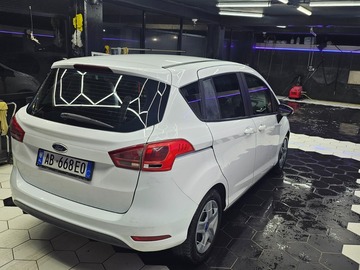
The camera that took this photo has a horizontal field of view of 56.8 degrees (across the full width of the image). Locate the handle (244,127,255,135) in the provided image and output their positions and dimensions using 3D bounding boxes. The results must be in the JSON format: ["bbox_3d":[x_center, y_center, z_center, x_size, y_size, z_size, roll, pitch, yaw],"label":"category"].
[{"bbox_3d":[0.630,-0.039,2.985,0.050,0.045,0.200,10,15,28],"label":"handle"}]

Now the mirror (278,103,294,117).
[{"bbox_3d":[1.215,-0.303,3.805,0.190,0.140,0.120,10,15,28],"label":"mirror"}]

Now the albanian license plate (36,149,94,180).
[{"bbox_3d":[-0.787,0.198,2.260,0.530,0.125,0.020,10,3,28],"label":"albanian license plate"}]

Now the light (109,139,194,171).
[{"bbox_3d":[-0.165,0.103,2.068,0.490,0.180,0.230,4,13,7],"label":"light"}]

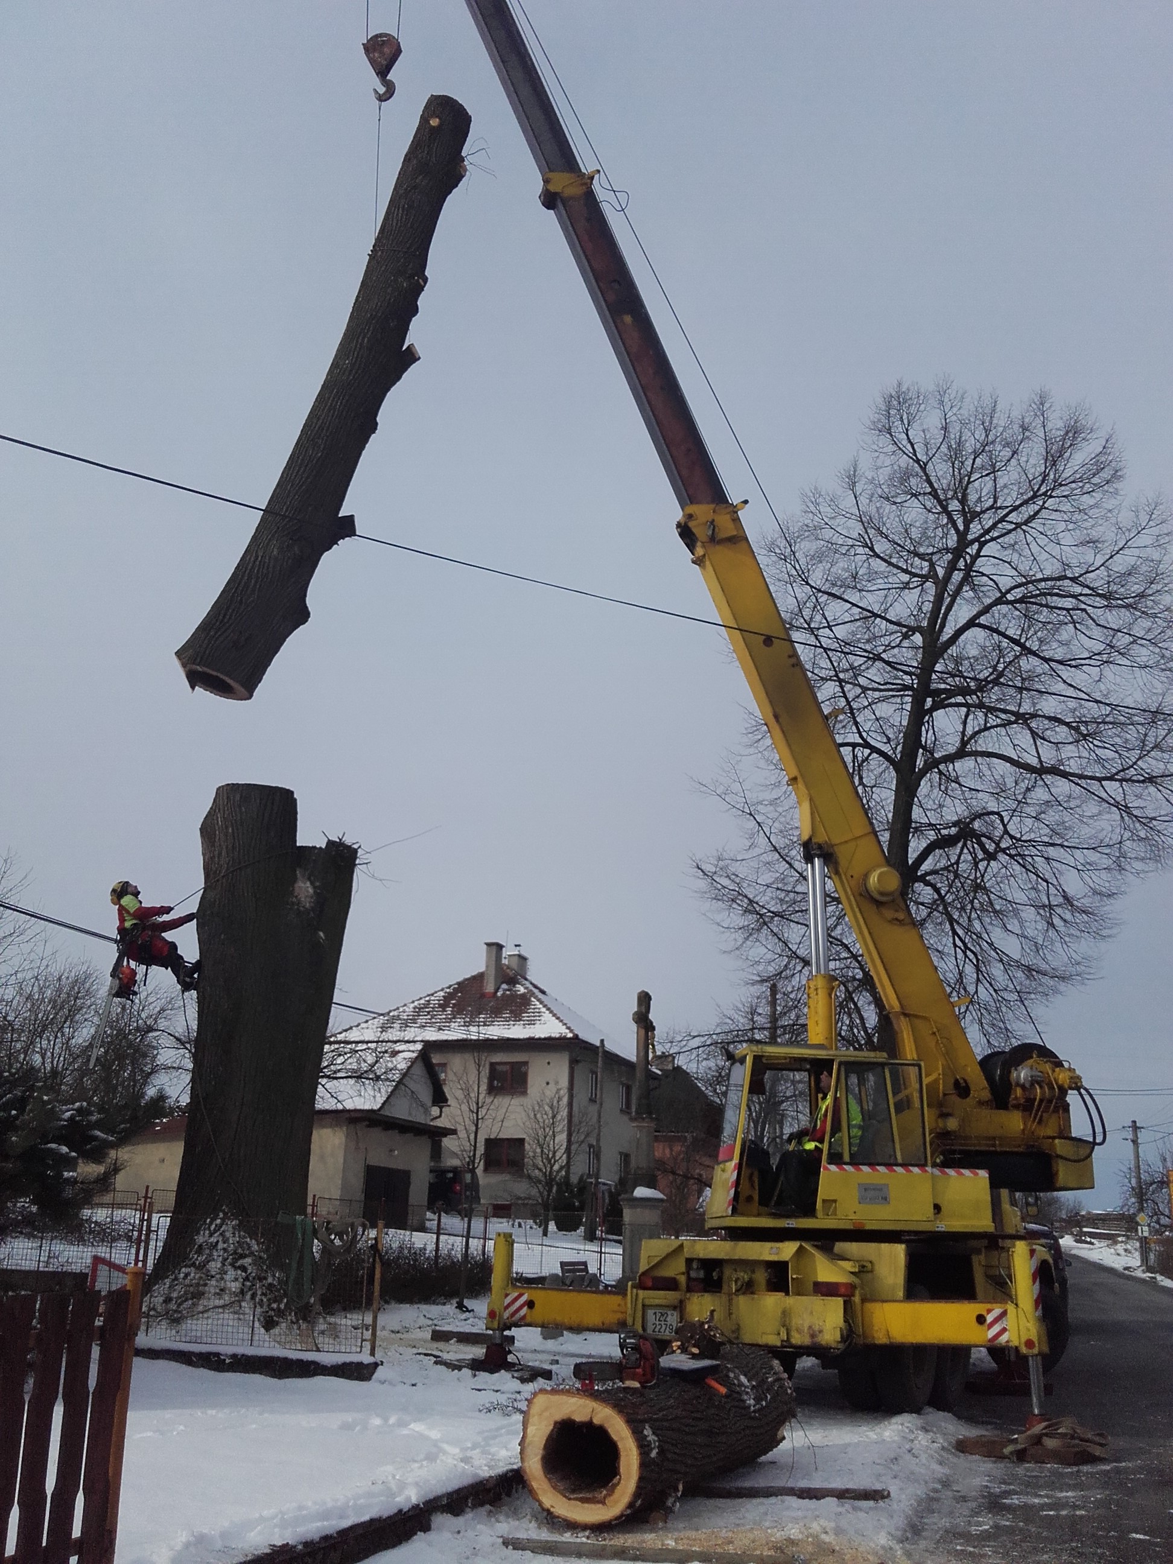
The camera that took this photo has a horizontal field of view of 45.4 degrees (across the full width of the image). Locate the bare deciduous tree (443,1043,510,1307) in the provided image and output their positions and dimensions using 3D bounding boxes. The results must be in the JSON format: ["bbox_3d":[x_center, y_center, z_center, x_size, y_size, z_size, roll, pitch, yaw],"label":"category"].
[{"bbox_3d":[-1.400,4.955,17.837,0.863,3.237,0.863,1,-18,0],"label":"bare deciduous tree"}]

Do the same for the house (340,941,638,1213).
[{"bbox_3d":[-3.481,12.754,58.964,10.600,10.688,12.600,-4,-19,16],"label":"house"}]

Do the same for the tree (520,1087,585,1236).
[{"bbox_3d":[-0.881,9.919,36.737,1.739,3.778,1.739,1,-18,0],"label":"tree"}]

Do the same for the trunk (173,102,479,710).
[{"bbox_3d":[-2.619,-4.661,16.156,1.180,8.297,0.900,17,-18,5],"label":"trunk"}]

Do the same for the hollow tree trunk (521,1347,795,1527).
[{"bbox_3d":[0.513,3.909,8.478,0.710,0.720,2.400,-8,-18,26],"label":"hollow tree trunk"}]

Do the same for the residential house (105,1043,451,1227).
[{"bbox_3d":[-10.113,11.214,44.842,9.300,5.884,6.500,-4,-19,16],"label":"residential house"}]

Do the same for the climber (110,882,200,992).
[{"bbox_3d":[-4.409,1.571,14.300,1.040,1.120,0.550,1,-18,0],"label":"climber"}]

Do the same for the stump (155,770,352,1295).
[{"bbox_3d":[-3.137,2.491,14.005,1.850,5.188,1.700,1,-18,0],"label":"stump"}]

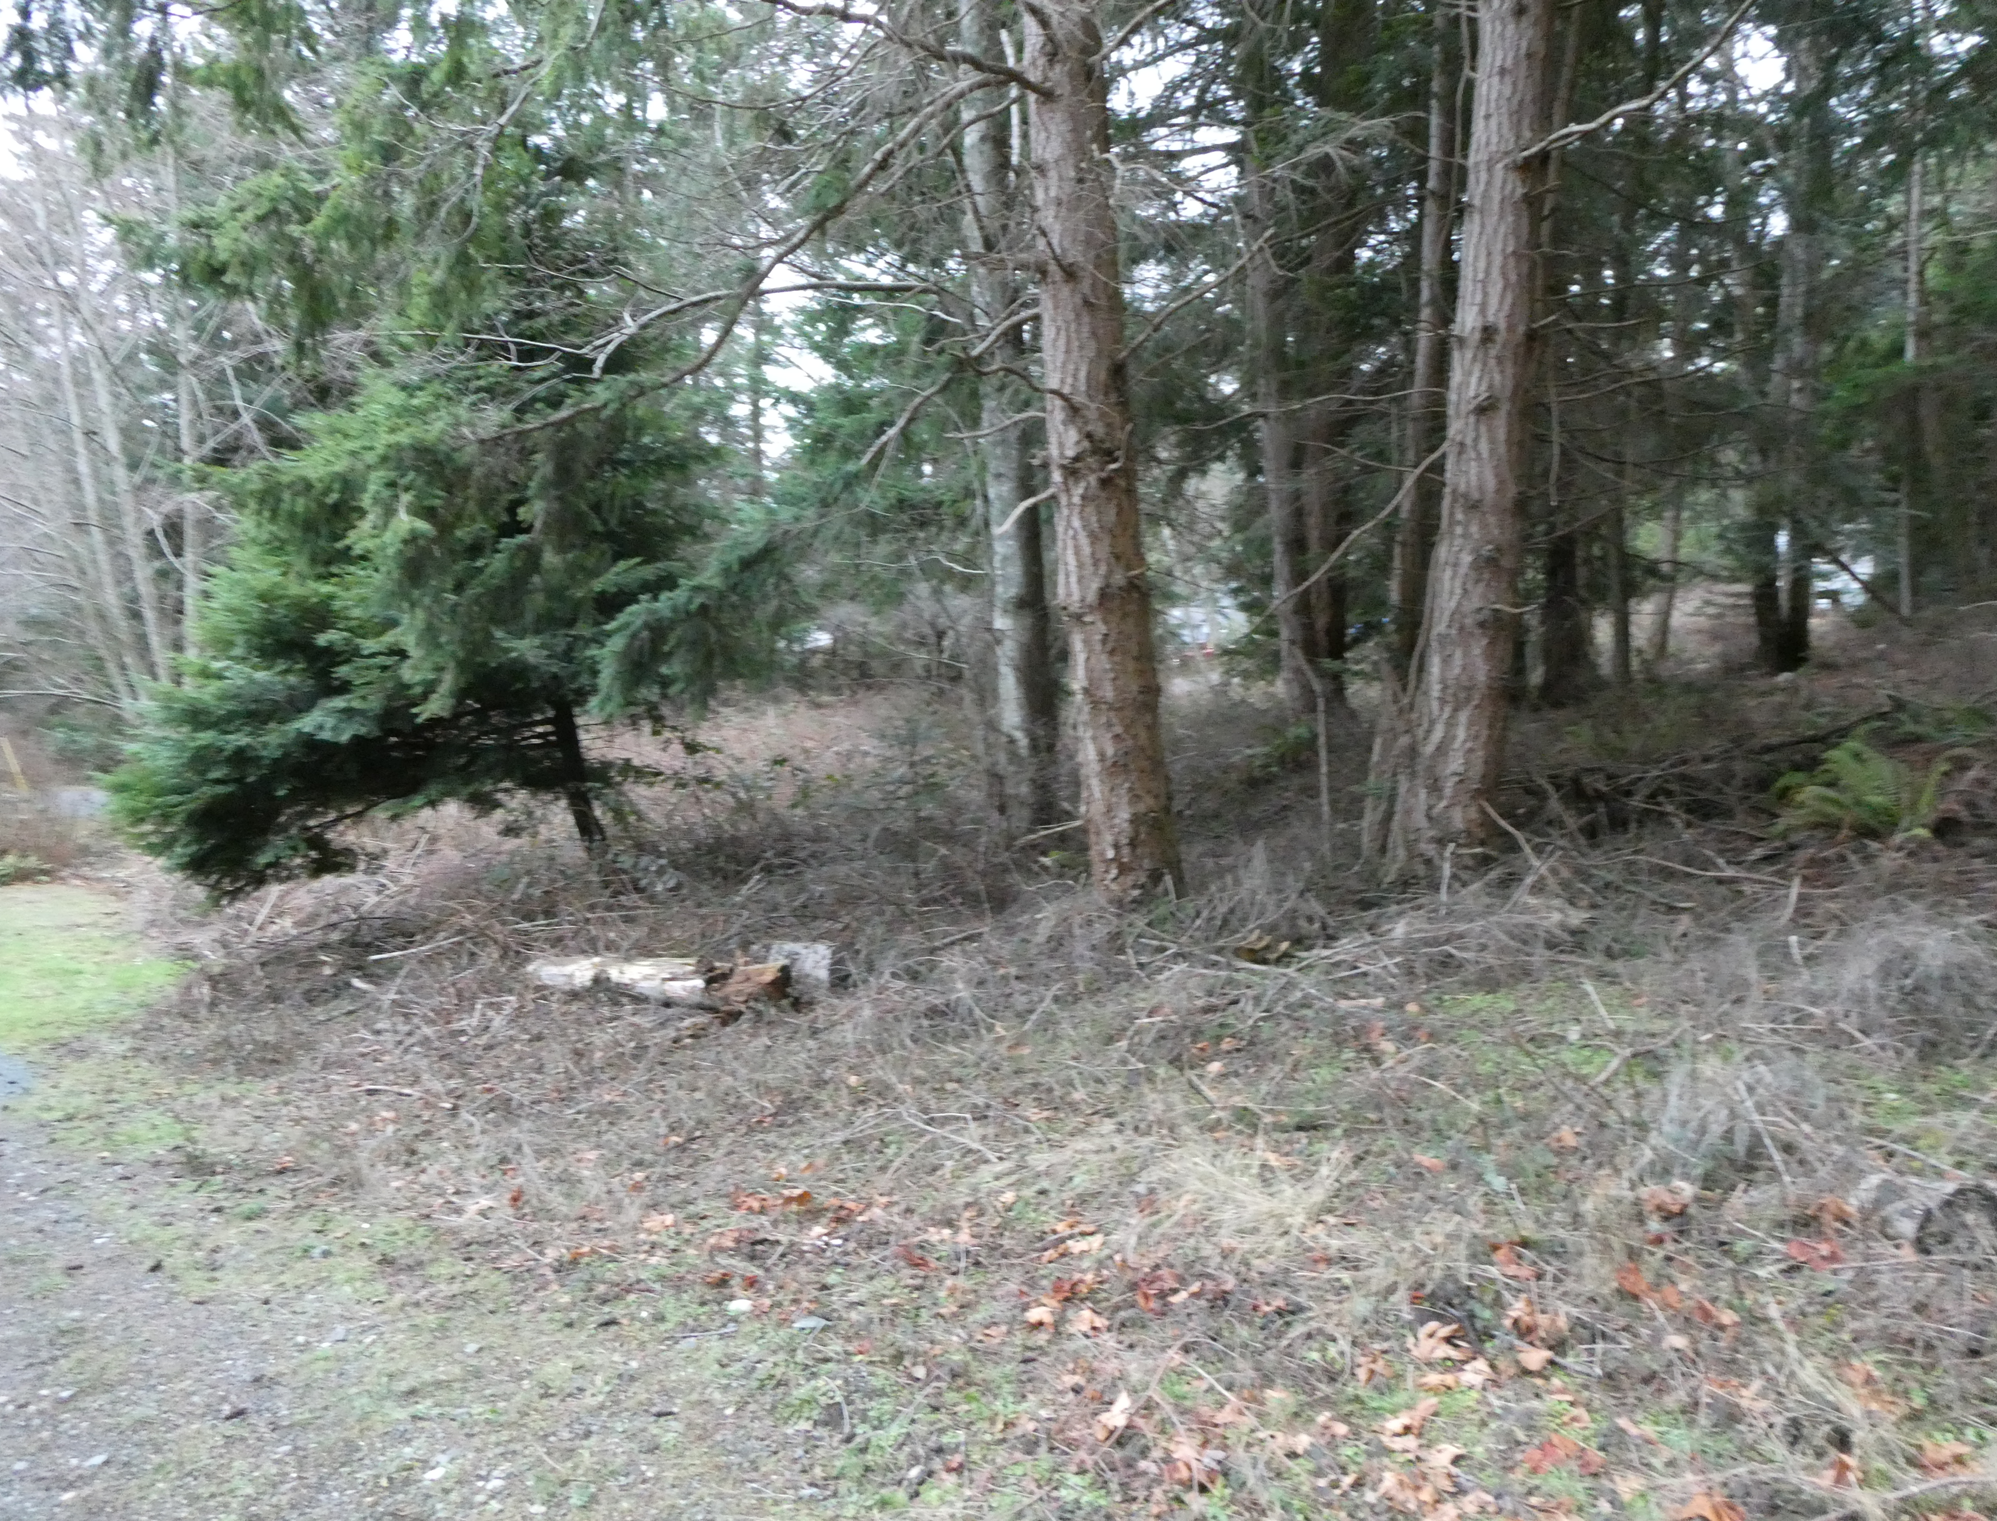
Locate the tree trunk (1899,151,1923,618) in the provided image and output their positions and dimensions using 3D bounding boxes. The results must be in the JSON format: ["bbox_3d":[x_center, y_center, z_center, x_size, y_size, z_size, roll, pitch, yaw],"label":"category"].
[{"bbox_3d":[16.533,-6.757,25.455,0.260,8.240,0.260,-3,7,0],"label":"tree trunk"}]

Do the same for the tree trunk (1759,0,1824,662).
[{"bbox_3d":[10.739,-5.515,19.027,0.750,8.660,0.500,-3,7,0],"label":"tree trunk"}]

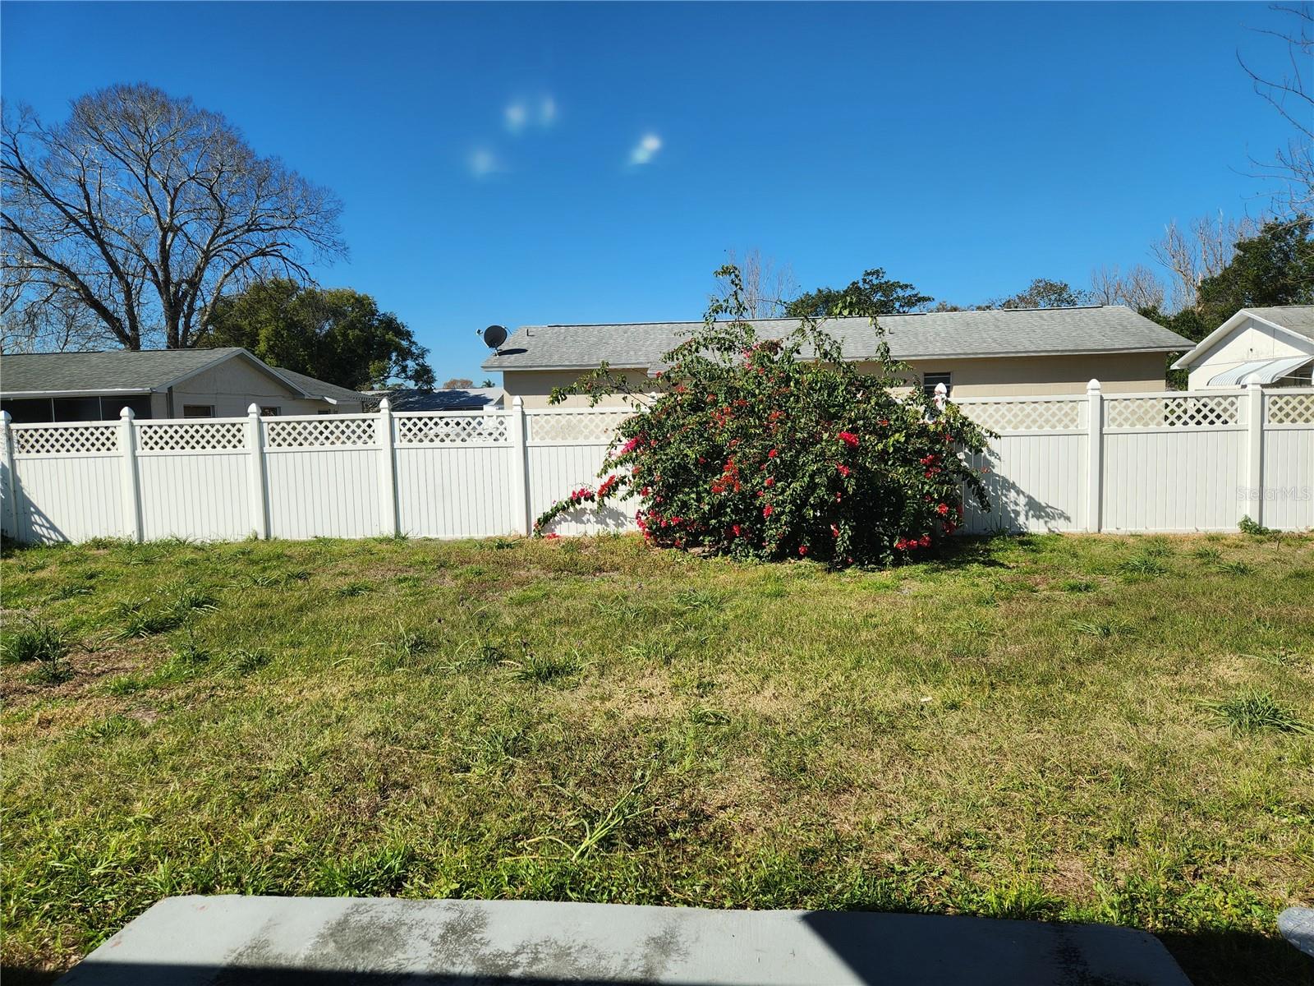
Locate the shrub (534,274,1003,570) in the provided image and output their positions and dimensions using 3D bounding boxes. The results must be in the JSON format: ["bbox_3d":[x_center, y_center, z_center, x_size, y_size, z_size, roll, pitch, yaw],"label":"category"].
[{"bbox_3d":[1.193,-0.991,9.906,5.200,3.300,2.500,-1,4,6],"label":"shrub"}]

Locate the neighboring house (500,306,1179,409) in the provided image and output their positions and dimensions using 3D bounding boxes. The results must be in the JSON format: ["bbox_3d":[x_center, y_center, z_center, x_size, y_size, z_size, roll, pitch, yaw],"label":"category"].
[{"bbox_3d":[4.124,-2.714,23.400,15.560,4.000,8.000,-1,4,5],"label":"neighboring house"}]

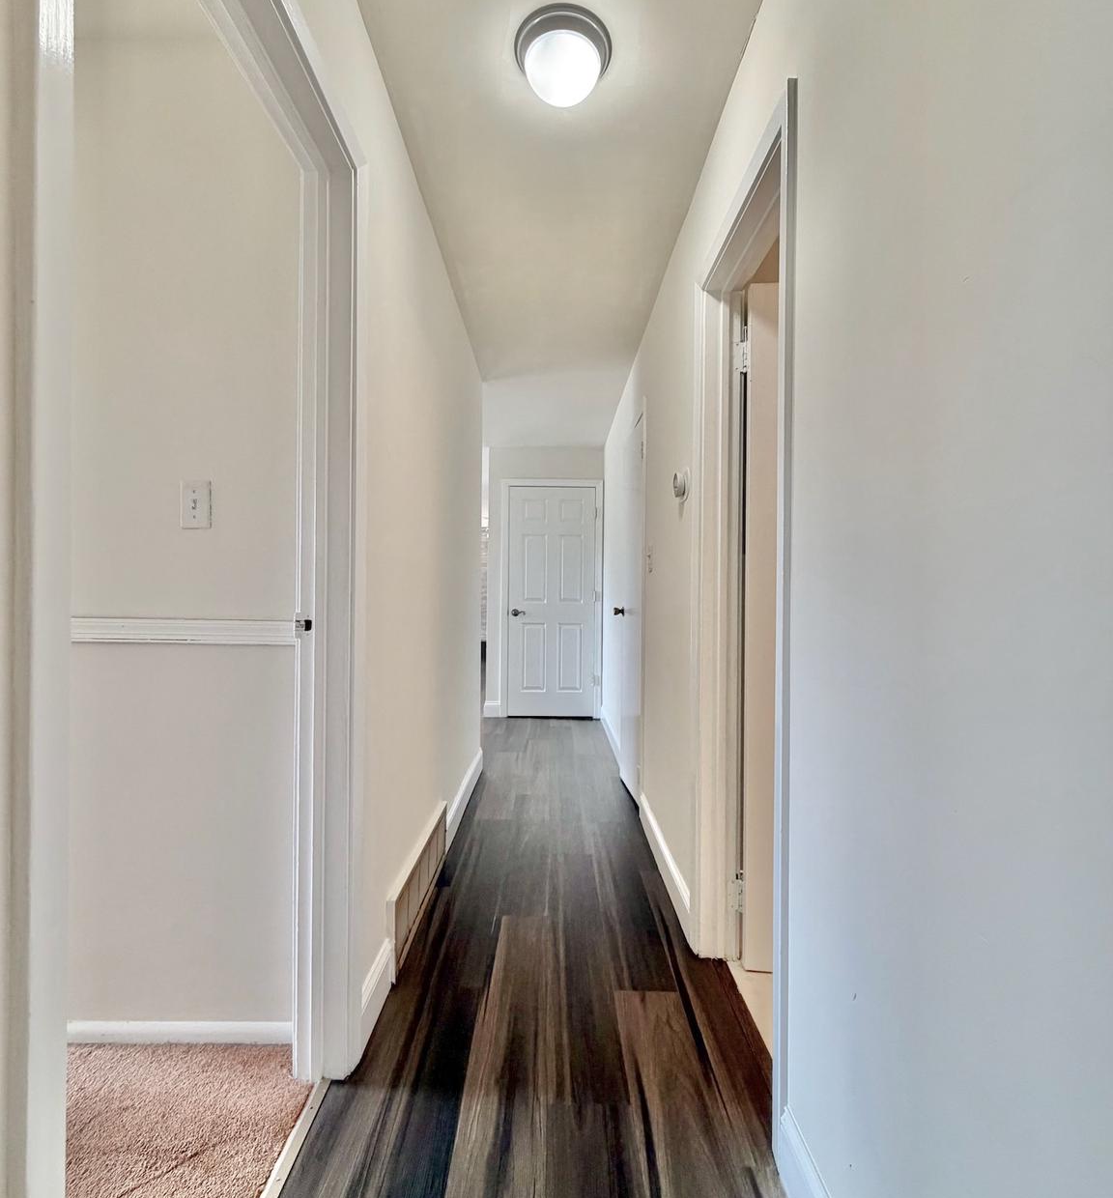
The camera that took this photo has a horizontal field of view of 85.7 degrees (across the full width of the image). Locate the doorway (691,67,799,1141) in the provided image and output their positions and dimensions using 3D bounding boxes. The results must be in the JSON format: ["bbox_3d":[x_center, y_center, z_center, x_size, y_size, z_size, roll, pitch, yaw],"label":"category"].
[{"bbox_3d":[0.495,0.051,1.505,0.140,2.060,0.745,1,0,0],"label":"doorway"}]

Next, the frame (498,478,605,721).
[{"bbox_3d":[-0.040,0.007,5.390,0.915,2.130,0.120,1,0,0],"label":"frame"}]

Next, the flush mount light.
[{"bbox_3d":[0.018,-1.279,1.455,0.240,0.110,0.240,1,0,0],"label":"flush mount light"}]

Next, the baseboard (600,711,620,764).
[{"bbox_3d":[0.408,1.013,4.530,0.018,0.130,1.660,1,0,0],"label":"baseboard"}]

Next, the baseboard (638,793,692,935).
[{"bbox_3d":[0.420,1.018,2.425,0.018,0.130,1.090,1,0,0],"label":"baseboard"}]

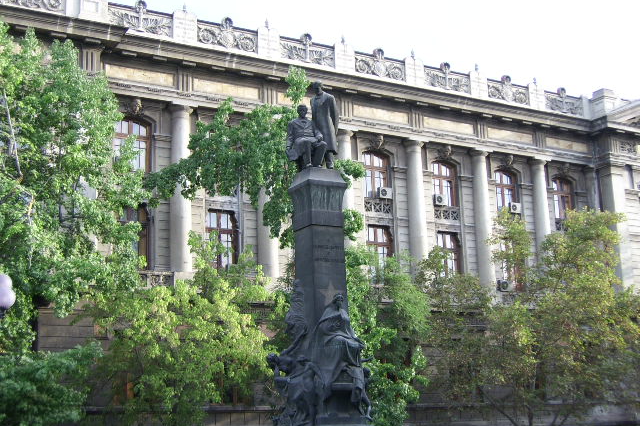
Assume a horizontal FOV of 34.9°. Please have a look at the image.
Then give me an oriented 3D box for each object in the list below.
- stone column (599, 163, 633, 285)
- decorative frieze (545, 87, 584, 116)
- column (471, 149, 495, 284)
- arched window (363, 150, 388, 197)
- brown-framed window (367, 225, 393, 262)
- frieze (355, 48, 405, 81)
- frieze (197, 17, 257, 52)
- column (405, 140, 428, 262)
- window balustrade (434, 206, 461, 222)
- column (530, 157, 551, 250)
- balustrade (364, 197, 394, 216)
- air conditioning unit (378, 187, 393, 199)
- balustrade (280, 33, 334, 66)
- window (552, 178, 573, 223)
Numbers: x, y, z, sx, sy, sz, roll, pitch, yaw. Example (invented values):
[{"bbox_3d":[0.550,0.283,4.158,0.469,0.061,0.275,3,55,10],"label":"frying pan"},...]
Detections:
[{"bbox_3d":[18.234,1.097,62.436,1.093,8.091,0.930,6,-14,-31],"label":"stone column"},{"bbox_3d":[15.077,-6.974,62.879,3.162,1.627,0.256,6,-14,-31],"label":"decorative frieze"},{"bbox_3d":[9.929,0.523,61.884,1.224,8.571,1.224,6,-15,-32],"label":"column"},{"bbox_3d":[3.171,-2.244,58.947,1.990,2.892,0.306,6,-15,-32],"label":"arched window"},{"bbox_3d":[3.153,2.230,54.114,1.767,3.162,0.326,6,-14,-31],"label":"brown-framed window"},{"bbox_3d":[3.296,-8.213,55.689,3.301,1.651,0.256,6,-14,-31],"label":"frieze"},{"bbox_3d":[-4.326,-8.405,47.424,3.153,1.525,0.350,6,-14,-31],"label":"frieze"},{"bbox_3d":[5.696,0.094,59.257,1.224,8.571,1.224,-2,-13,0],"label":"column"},{"bbox_3d":[7.094,0.048,56.985,1.860,0.884,0.209,6,-14,-31],"label":"window balustrade"},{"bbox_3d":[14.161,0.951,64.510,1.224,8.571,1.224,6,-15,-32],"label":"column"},{"bbox_3d":[3.325,-0.301,58.383,2.020,0.969,0.255,6,-15,-32],"label":"balustrade"},{"bbox_3d":[3.749,-1.084,58.601,0.765,0.582,0.306,6,-15,-32],"label":"air conditioning unit"},{"bbox_3d":[-0.749,-9.117,56.867,3.520,1.786,0.357,6,-15,-32],"label":"balustrade"},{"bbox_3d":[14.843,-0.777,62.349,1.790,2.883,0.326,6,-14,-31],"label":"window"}]

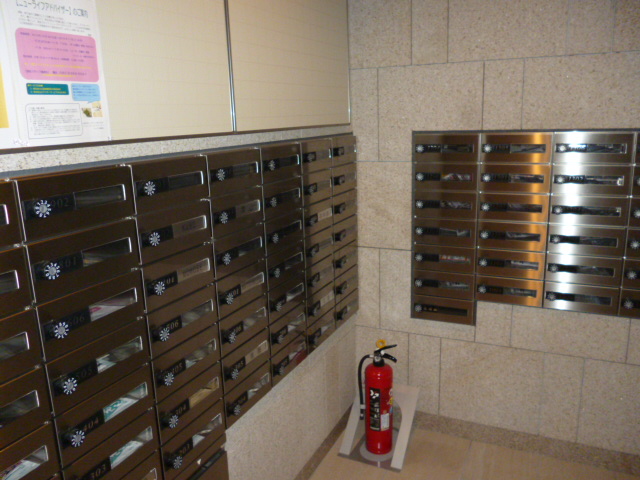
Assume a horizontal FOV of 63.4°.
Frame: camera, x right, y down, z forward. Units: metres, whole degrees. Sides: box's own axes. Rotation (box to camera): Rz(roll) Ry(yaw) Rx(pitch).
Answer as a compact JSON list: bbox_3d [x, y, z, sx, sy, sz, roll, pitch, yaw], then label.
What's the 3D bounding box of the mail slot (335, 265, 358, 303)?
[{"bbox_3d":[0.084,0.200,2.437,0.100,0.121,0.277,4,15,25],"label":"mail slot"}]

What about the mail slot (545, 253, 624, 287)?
[{"bbox_3d":[1.083,0.102,2.135,0.269,0.118,0.160,4,15,25],"label":"mail slot"}]

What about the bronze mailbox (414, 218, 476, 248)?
[{"bbox_3d":[0.562,-0.043,2.295,0.271,0.117,0.090,4,15,25],"label":"bronze mailbox"}]

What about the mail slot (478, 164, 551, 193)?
[{"bbox_3d":[0.802,-0.257,2.123,0.271,0.117,0.090,4,15,25],"label":"mail slot"}]

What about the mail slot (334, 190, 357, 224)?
[{"bbox_3d":[0.075,-0.149,2.329,0.090,0.117,0.271,4,15,25],"label":"mail slot"}]

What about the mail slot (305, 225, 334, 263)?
[{"bbox_3d":[-0.055,0.024,2.128,0.120,0.118,0.269,4,15,25],"label":"mail slot"}]

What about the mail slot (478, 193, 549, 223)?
[{"bbox_3d":[0.827,-0.151,2.197,0.269,0.118,0.160,4,15,25],"label":"mail slot"}]

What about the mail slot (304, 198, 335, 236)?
[{"bbox_3d":[-0.059,-0.093,2.101,0.120,0.118,0.269,4,15,25],"label":"mail slot"}]

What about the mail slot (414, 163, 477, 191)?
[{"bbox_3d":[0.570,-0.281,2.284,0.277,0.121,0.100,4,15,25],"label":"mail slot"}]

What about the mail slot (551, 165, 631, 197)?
[{"bbox_3d":[1.071,-0.248,2.052,0.269,0.118,0.160,4,15,25],"label":"mail slot"}]

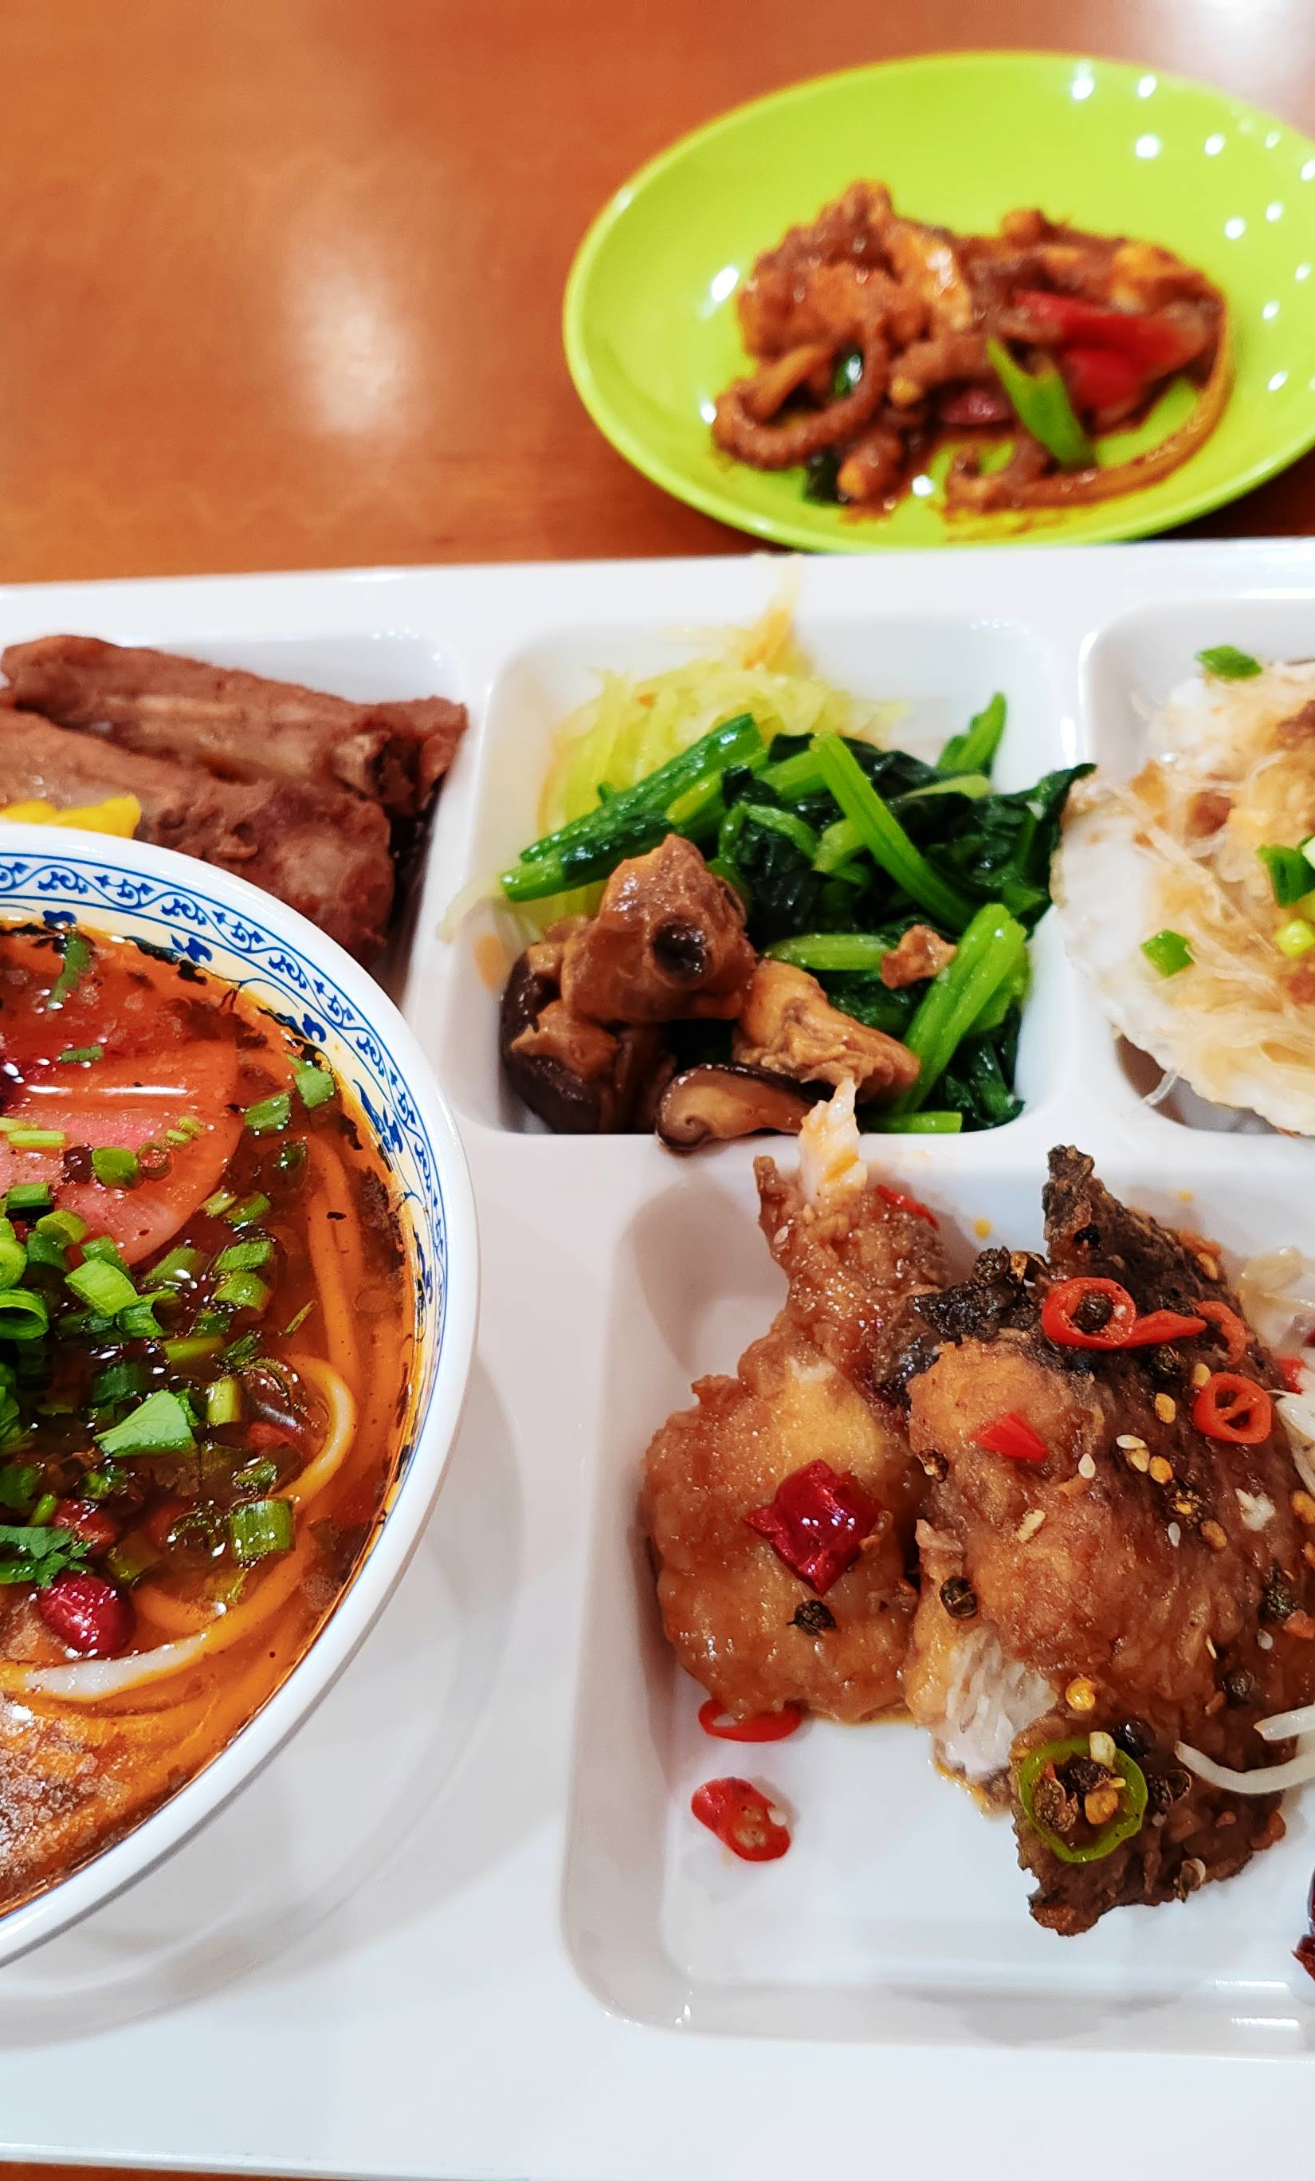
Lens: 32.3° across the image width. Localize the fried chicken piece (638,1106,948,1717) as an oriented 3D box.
[{"bbox_3d":[0.018,0.041,0.294,0.038,0.029,0.078,-1,54,7],"label":"fried chicken piece"}]

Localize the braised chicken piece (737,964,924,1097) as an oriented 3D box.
[{"bbox_3d":[0.025,-0.007,0.324,0.025,0.016,0.016,28,62,24],"label":"braised chicken piece"}]

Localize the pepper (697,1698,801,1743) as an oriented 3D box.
[{"bbox_3d":[0.012,0.077,0.285,0.013,0.005,0.009,-1,54,7],"label":"pepper"}]

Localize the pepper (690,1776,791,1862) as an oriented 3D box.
[{"bbox_3d":[0.010,0.088,0.275,0.013,0.007,0.009,28,62,24],"label":"pepper"}]

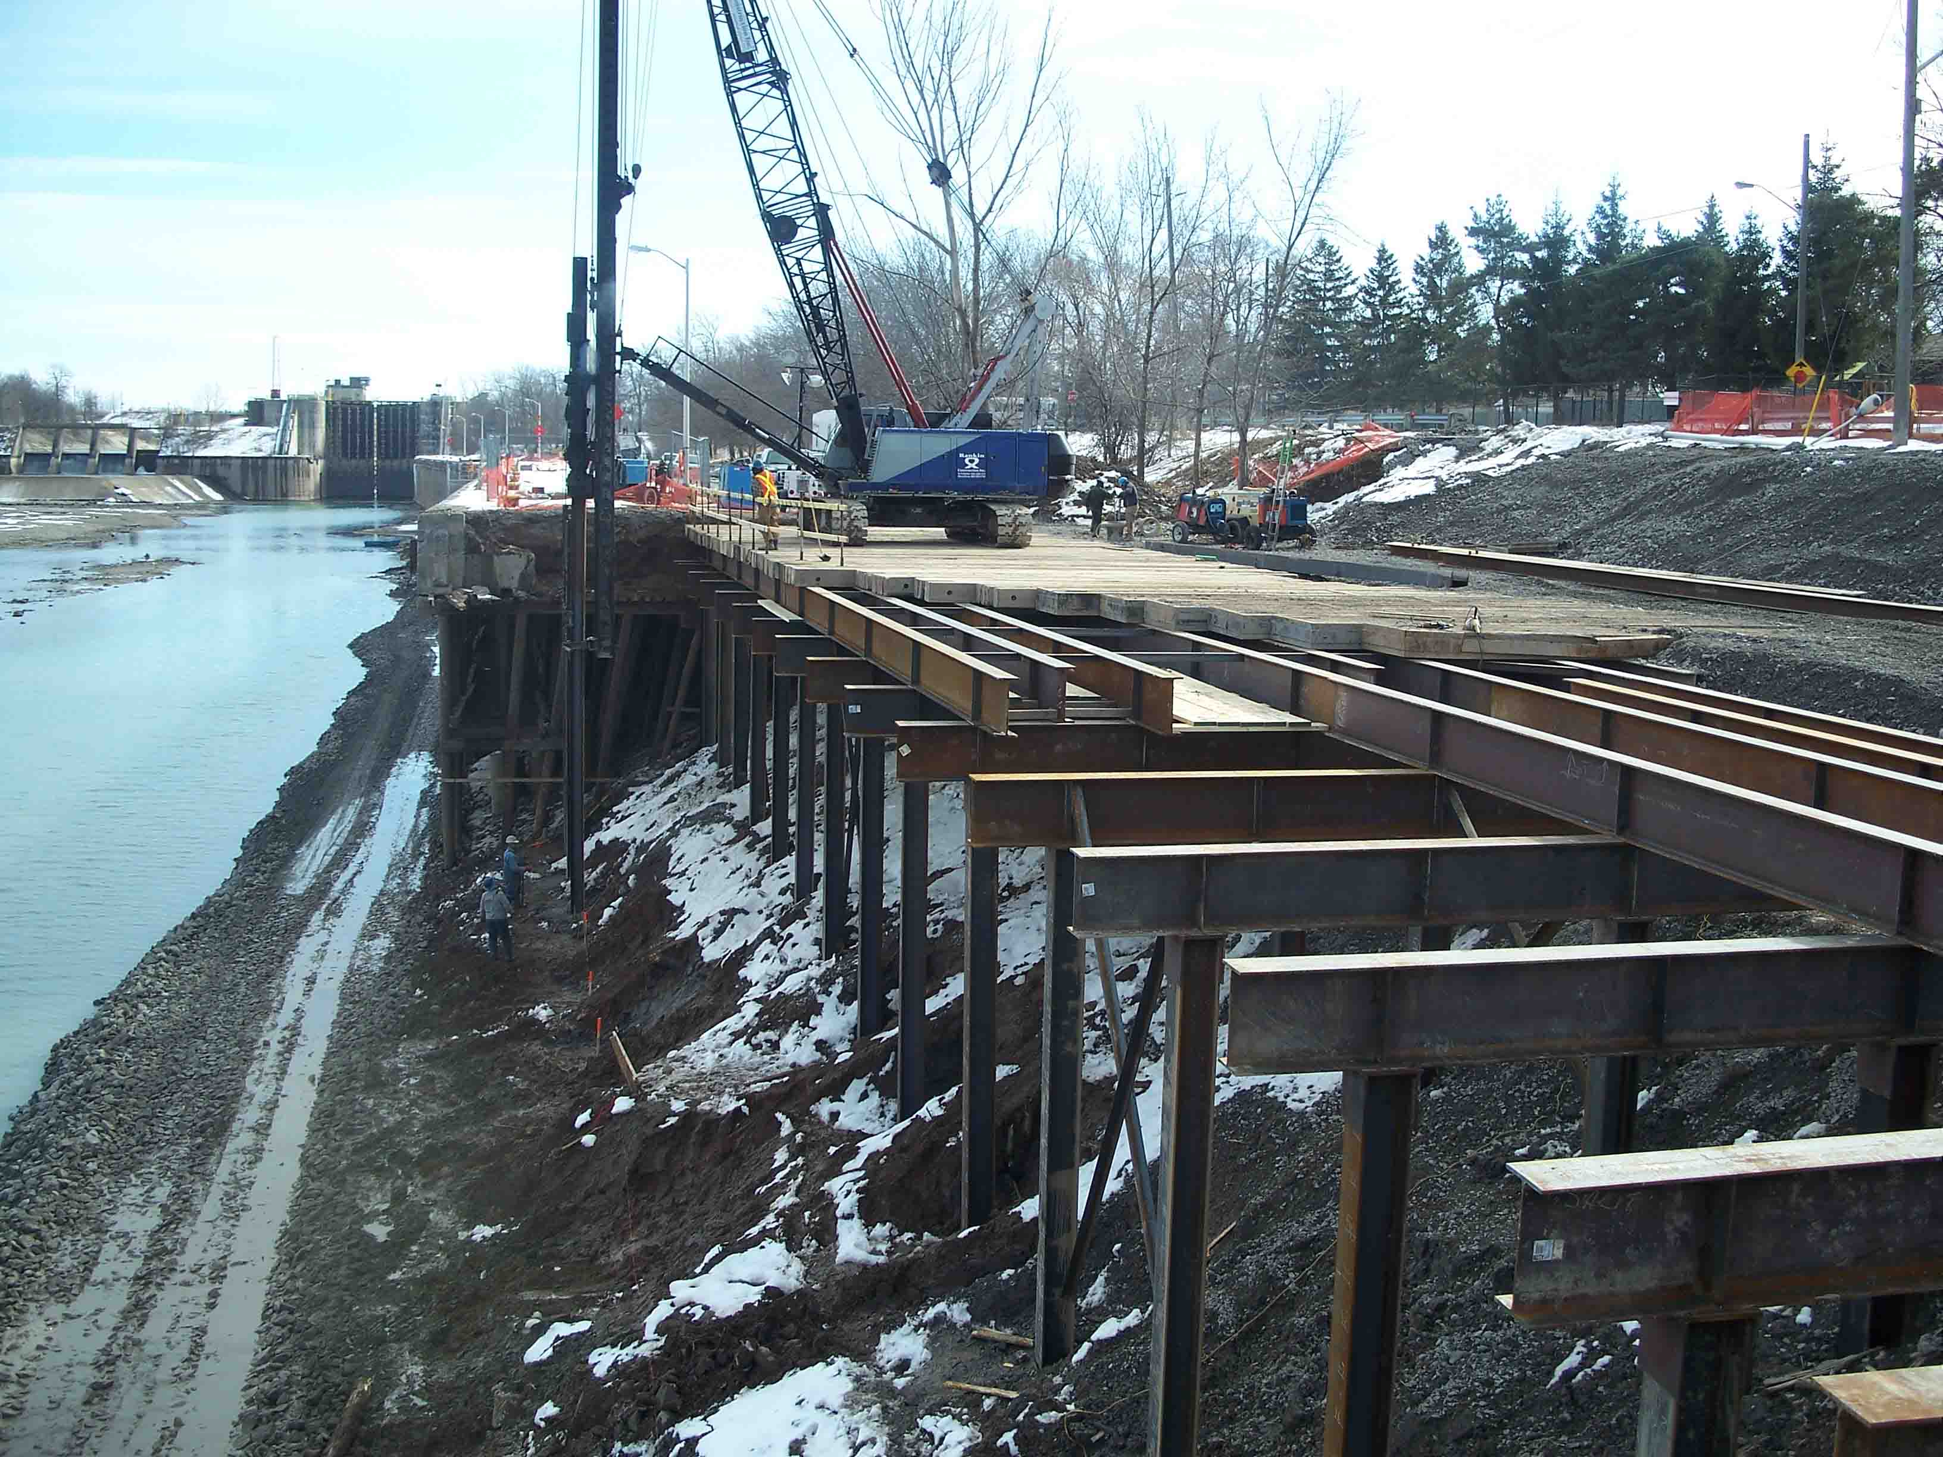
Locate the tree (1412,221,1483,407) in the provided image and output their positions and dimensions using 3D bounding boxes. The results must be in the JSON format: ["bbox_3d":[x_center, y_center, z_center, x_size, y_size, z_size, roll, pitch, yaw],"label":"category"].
[{"bbox_3d":[24.735,-21.257,108.000,3.600,9.780,3.600,3,8,13],"label":"tree"}]

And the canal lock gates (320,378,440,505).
[{"bbox_3d":[-150.800,-70.604,525.000,26.000,26.500,5.500,0,8,-10],"label":"canal lock gates"}]

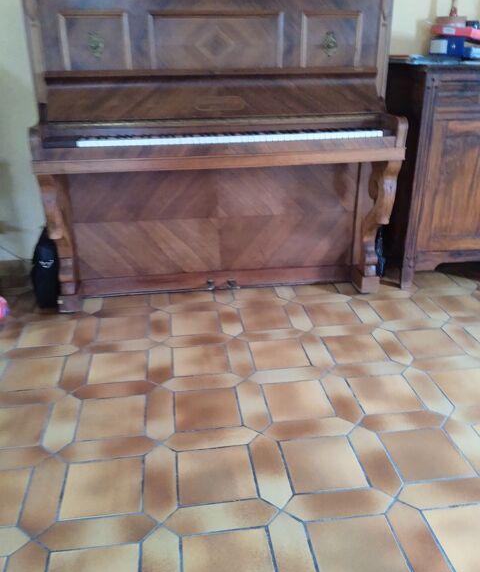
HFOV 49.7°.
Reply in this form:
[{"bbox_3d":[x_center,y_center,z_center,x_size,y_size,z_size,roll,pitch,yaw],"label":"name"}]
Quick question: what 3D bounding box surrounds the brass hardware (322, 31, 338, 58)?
[{"bbox_3d":[0.378,-0.998,2.138,0.066,0.105,0.030,-3,23,-7],"label":"brass hardware"}]

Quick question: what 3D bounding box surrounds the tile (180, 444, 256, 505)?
[{"bbox_3d":[-0.063,0.501,1.367,0.195,0.012,0.195,-3,23,-7],"label":"tile"}]

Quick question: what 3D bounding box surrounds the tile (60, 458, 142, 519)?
[{"bbox_3d":[-0.353,0.523,1.341,0.198,0.010,0.195,-3,24,-7],"label":"tile"}]

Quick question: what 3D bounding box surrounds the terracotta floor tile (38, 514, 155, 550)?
[{"bbox_3d":[-0.324,0.562,1.173,0.274,0.010,0.080,-3,23,-7],"label":"terracotta floor tile"}]

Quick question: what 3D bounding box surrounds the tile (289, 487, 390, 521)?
[{"bbox_3d":[0.247,0.546,1.288,0.283,0.010,0.085,-3,24,-7],"label":"tile"}]

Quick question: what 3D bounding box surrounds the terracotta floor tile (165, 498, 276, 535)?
[{"bbox_3d":[-0.043,0.545,1.207,0.274,0.010,0.080,-3,23,-7],"label":"terracotta floor tile"}]

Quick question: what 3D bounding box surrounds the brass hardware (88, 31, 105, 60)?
[{"bbox_3d":[-0.572,-0.958,2.061,0.070,0.112,0.020,-3,24,-7],"label":"brass hardware"}]

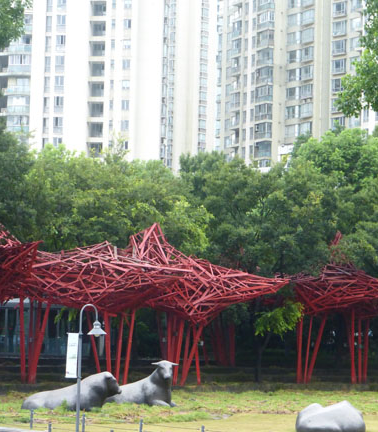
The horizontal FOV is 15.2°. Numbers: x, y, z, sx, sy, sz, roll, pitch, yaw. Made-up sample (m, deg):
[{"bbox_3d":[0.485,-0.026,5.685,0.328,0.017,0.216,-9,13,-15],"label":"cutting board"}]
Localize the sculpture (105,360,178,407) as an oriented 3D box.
[{"bbox_3d":[-1.641,5.204,44.200,2.500,1.420,1.100,-2,-5,40],"label":"sculpture"}]

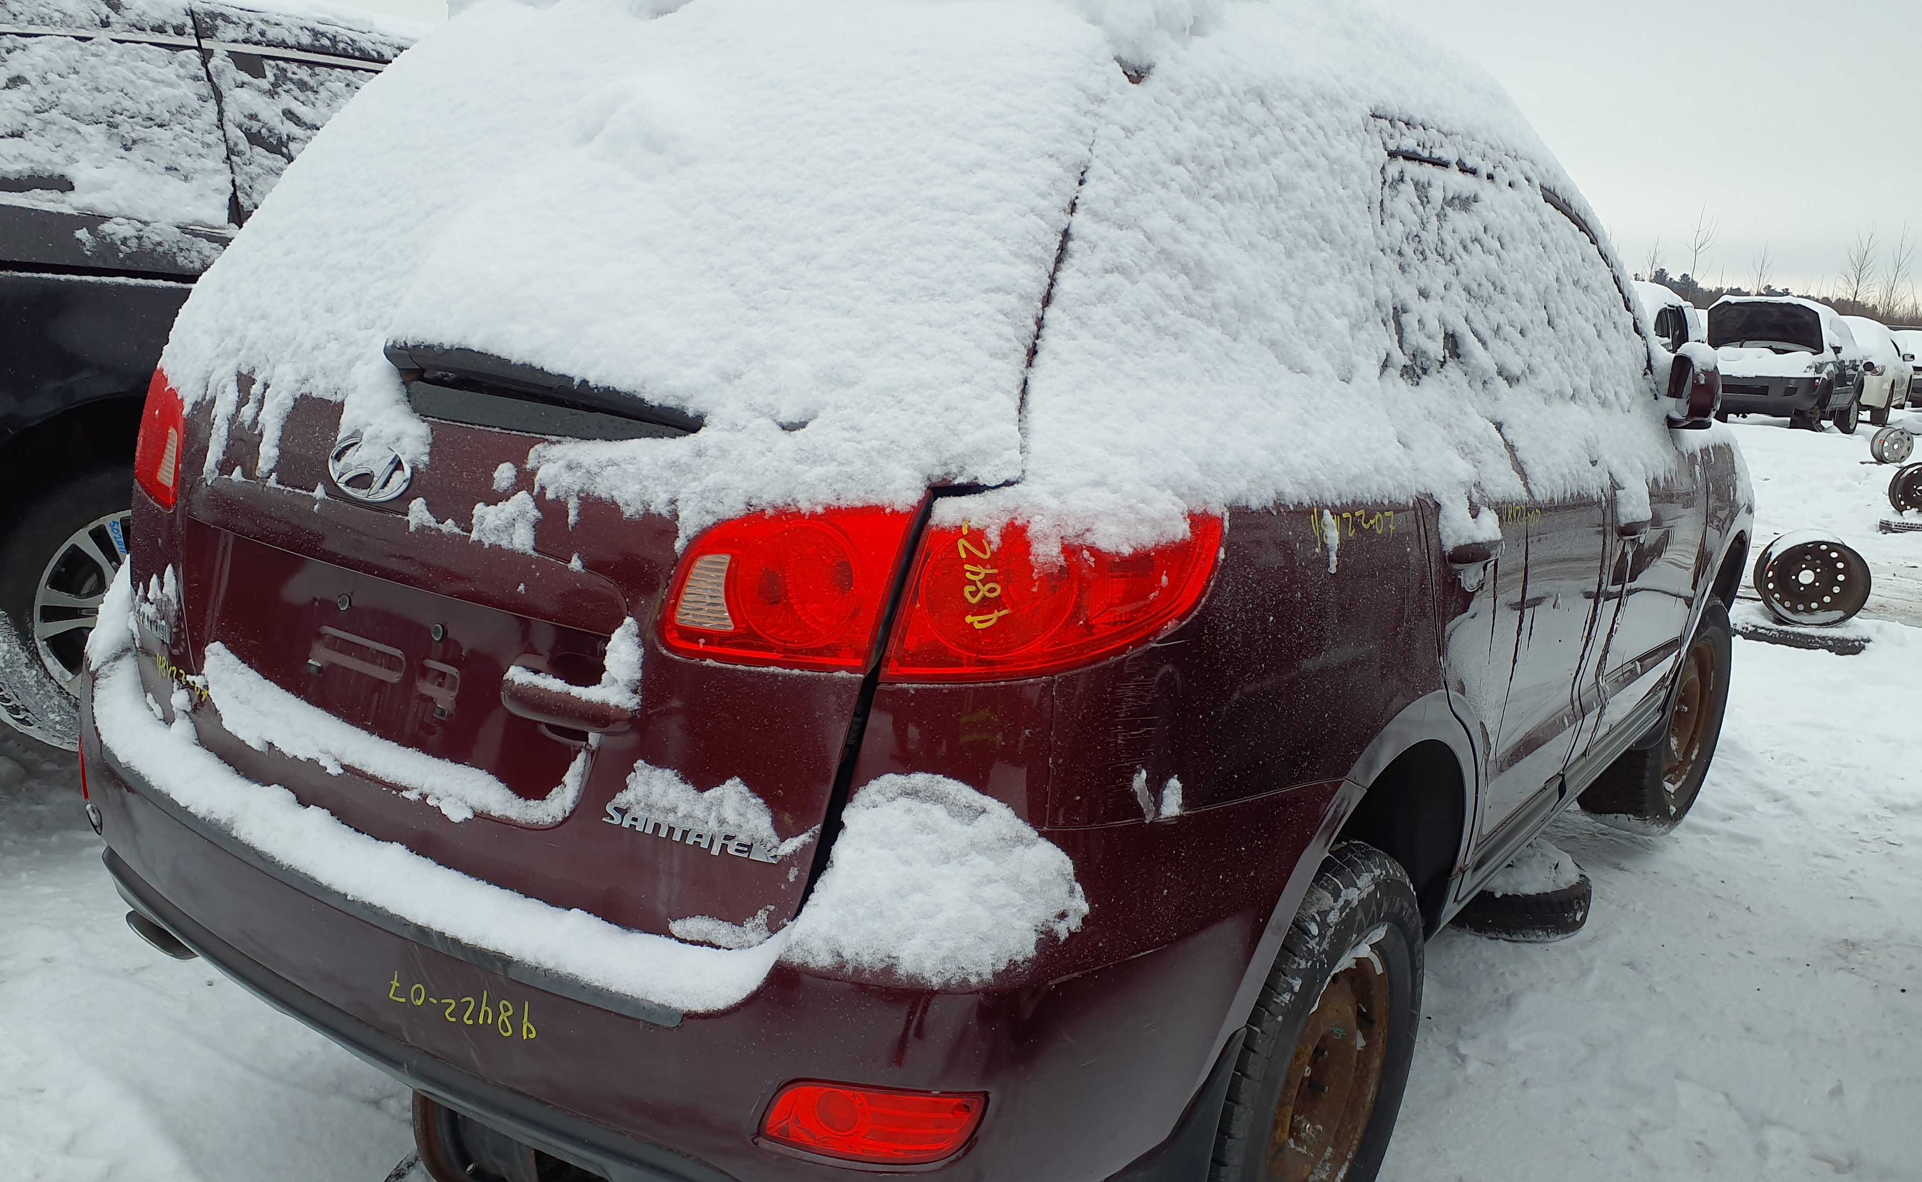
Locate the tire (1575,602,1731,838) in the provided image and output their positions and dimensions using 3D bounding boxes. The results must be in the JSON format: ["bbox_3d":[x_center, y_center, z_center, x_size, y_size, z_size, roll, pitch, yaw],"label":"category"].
[{"bbox_3d":[2.095,0.357,4.285,0.235,0.730,0.730,14,16,42],"label":"tire"}]

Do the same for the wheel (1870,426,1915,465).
[{"bbox_3d":[11.592,-1.803,17.600,0.430,0.430,0.190,1,11,-8],"label":"wheel"}]

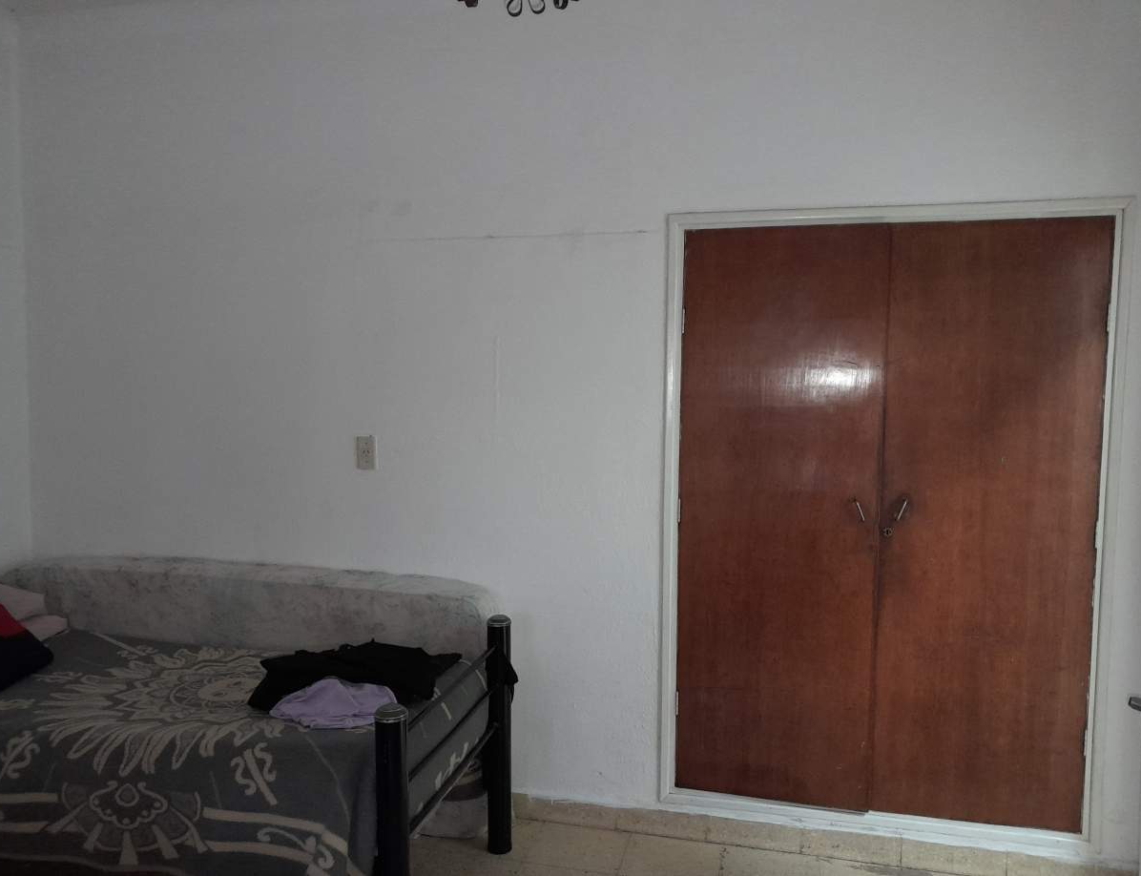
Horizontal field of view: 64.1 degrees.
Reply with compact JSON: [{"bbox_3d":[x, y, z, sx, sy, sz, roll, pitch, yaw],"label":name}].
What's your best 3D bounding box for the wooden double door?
[{"bbox_3d":[0.949,0.262,2.814,1.219,1.816,0.050,1,4,13],"label":"wooden double door"}]

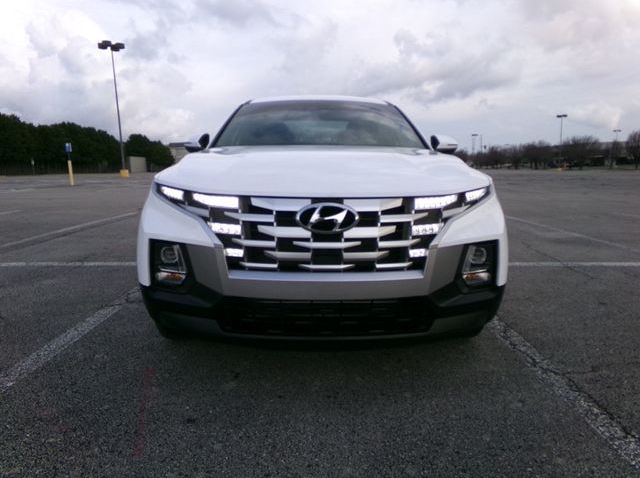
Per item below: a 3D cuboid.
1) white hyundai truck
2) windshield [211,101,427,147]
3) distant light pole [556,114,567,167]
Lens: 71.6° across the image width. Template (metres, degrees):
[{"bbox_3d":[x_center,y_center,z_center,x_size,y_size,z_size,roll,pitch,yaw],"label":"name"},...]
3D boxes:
[{"bbox_3d":[-0.017,-0.490,4.292,1.905,1.694,4.970,0,9,-1],"label":"white hyundai truck"},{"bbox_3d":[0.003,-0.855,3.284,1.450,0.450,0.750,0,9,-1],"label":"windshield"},{"bbox_3d":[45.317,-18.107,83.164,2.000,10.600,1.400,0,9,0],"label":"distant light pole"}]

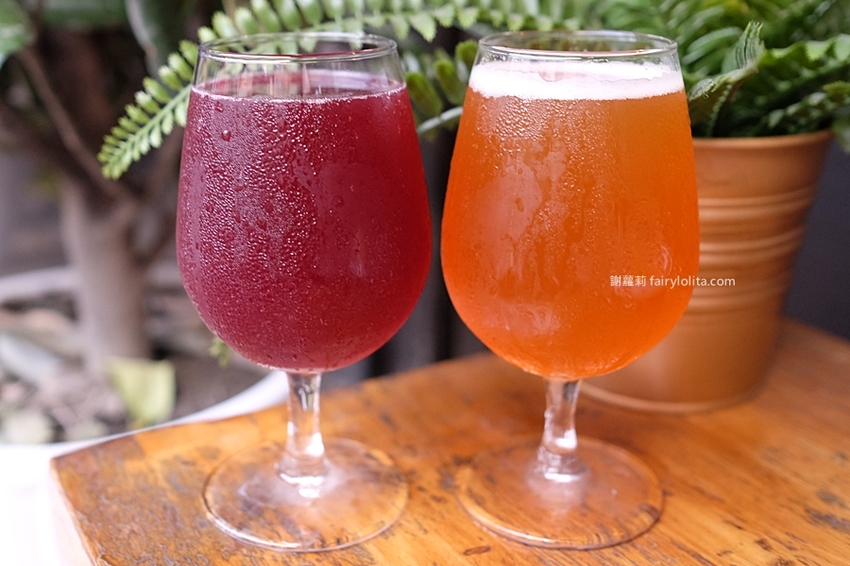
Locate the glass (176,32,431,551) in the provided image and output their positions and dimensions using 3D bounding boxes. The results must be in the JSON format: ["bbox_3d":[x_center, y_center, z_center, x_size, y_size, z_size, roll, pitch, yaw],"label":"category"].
[{"bbox_3d":[-0.043,0.002,0.294,0.088,0.167,0.088,0,21,0],"label":"glass"}]

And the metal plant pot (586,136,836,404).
[{"bbox_3d":[0.119,-0.020,0.403,0.124,0.127,0.124,0,21,0],"label":"metal plant pot"}]

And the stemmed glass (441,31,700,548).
[{"bbox_3d":[0.051,0.002,0.294,0.088,0.167,0.088,0,21,0],"label":"stemmed glass"}]

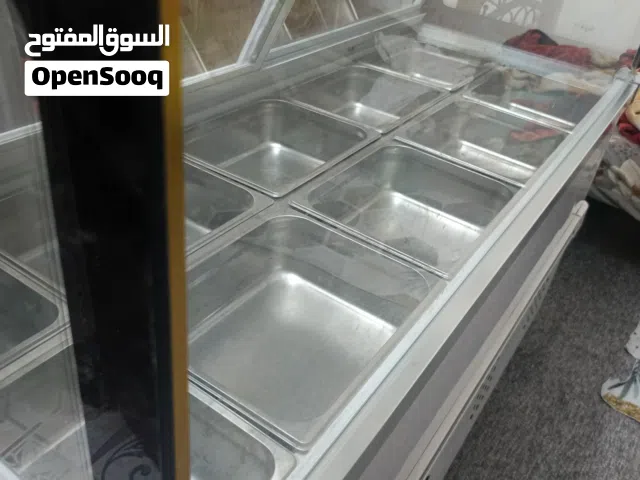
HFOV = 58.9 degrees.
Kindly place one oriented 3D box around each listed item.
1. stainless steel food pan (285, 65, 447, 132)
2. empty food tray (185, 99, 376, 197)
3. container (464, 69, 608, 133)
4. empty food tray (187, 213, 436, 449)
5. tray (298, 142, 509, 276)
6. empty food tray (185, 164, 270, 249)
[{"bbox_3d":[0.092,-0.286,1.285,0.265,0.100,0.325,26,39,23],"label":"stainless steel food pan"},{"bbox_3d":[-0.091,-0.145,1.054,0.265,0.100,0.325,26,39,24],"label":"empty food tray"},{"bbox_3d":[0.505,-0.318,1.413,0.265,0.100,0.325,26,39,23],"label":"container"},{"bbox_3d":[-0.042,0.109,0.706,0.265,0.100,0.325,26,39,24],"label":"empty food tray"},{"bbox_3d":[0.140,-0.033,0.941,0.265,0.100,0.325,26,39,23],"label":"tray"},{"bbox_3d":[-0.275,-0.005,0.821,0.265,0.100,0.325,26,39,24],"label":"empty food tray"}]

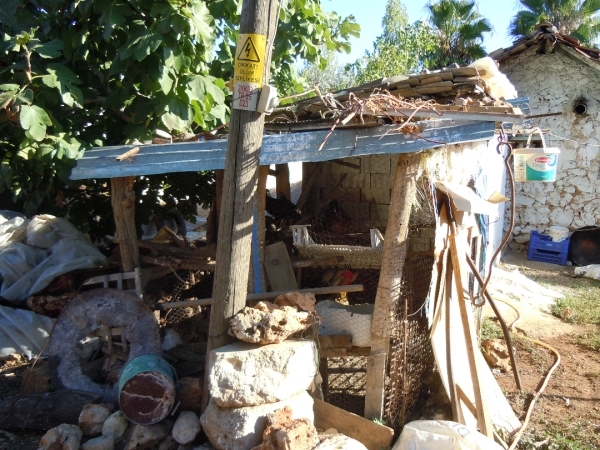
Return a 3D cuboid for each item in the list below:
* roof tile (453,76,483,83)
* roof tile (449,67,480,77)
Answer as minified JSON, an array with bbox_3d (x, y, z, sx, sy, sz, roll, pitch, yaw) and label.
[{"bbox_3d":[1.305,-1.133,4.050,0.220,0.040,0.250,-5,10,0],"label":"roof tile"},{"bbox_3d":[1.285,-1.196,4.050,0.230,0.060,0.250,-5,10,0],"label":"roof tile"}]

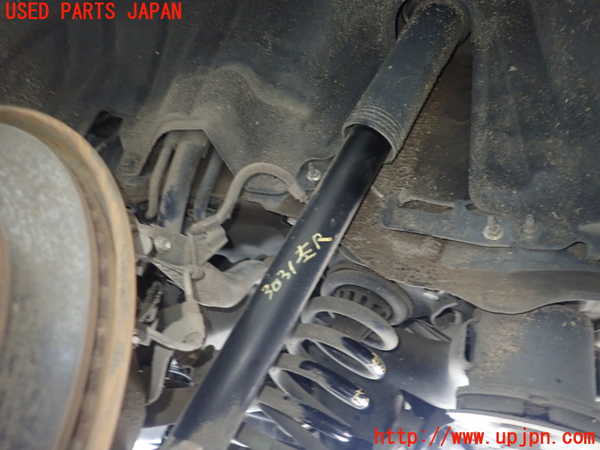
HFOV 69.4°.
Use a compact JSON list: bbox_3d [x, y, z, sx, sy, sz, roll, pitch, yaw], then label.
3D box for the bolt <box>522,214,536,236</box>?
[{"bbox_3d":[0.233,0.001,0.440,0.016,0.016,0.021,2,-36,9],"label":"bolt"}]

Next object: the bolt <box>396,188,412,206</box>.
[{"bbox_3d":[0.118,-0.031,0.490,0.017,0.017,0.016,2,-36,9],"label":"bolt"}]

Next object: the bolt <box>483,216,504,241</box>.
[{"bbox_3d":[0.201,0.004,0.450,0.021,0.021,0.021,2,-36,9],"label":"bolt"}]

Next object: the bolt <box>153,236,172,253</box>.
[{"bbox_3d":[-0.143,0.020,0.450,0.016,0.016,0.016,23,-6,-30],"label":"bolt"}]

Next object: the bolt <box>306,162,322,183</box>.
[{"bbox_3d":[0.018,-0.064,0.530,0.018,0.018,0.022,2,-36,9],"label":"bolt"}]

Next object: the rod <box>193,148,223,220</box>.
[{"bbox_3d":[-0.121,-0.056,0.580,0.018,0.104,0.018,4,-18,19],"label":"rod"}]

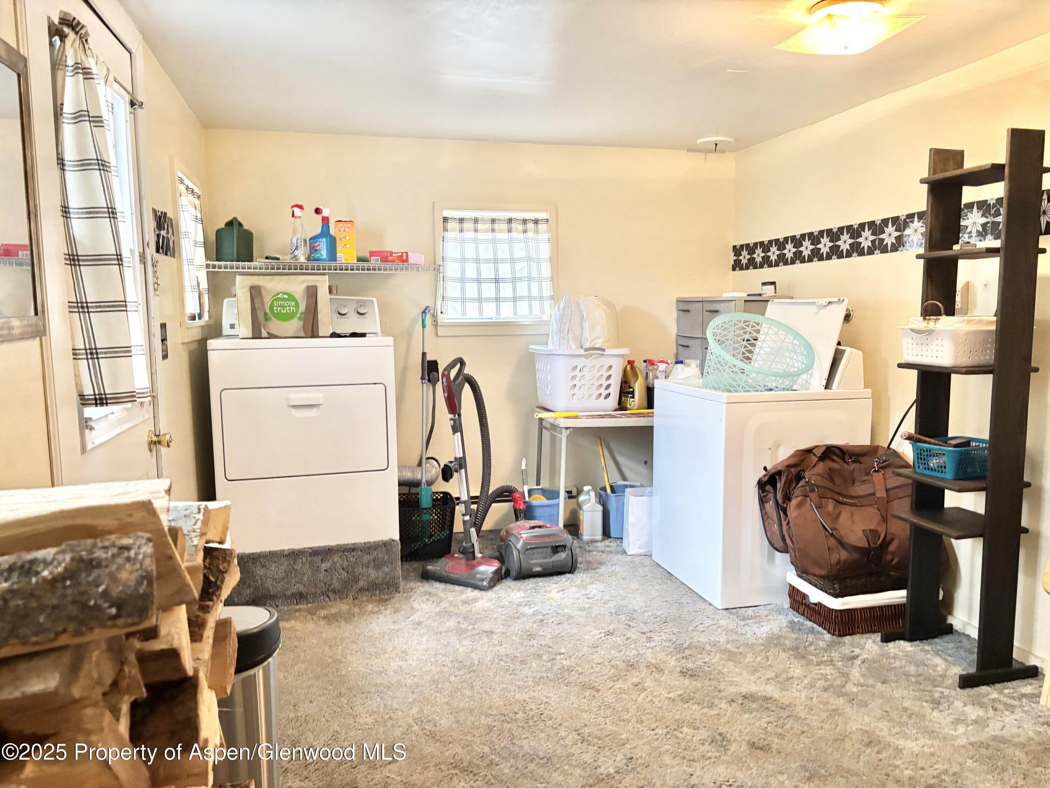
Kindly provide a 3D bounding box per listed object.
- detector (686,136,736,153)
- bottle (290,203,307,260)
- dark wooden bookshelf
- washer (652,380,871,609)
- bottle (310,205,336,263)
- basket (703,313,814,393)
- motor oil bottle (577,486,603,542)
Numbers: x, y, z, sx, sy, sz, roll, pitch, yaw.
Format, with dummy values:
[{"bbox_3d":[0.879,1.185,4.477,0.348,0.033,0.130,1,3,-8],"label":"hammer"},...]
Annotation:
[{"bbox_3d":[1.026,-1.358,4.295,0.210,0.045,0.210,-2,6,-14],"label":"detector"},{"bbox_3d":[-1.131,-0.794,3.939,0.081,0.301,0.069,4,8,38],"label":"bottle"},{"bbox_3d":[1.524,0.049,2.735,0.315,1.800,0.405,-2,6,-14],"label":"dark wooden bookshelf"},{"bbox_3d":[1.057,0.397,3.647,0.689,0.909,0.695,-2,6,-14],"label":"washer"},{"bbox_3d":[-1.017,-0.792,3.956,0.111,0.292,0.071,2,6,20],"label":"bottle"},{"bbox_3d":[1.010,-0.111,3.529,0.466,0.274,0.466,-1,40,-14],"label":"basket"},{"bbox_3d":[0.352,0.646,4.306,0.111,0.284,0.157,-1,6,-6],"label":"motor oil bottle"}]

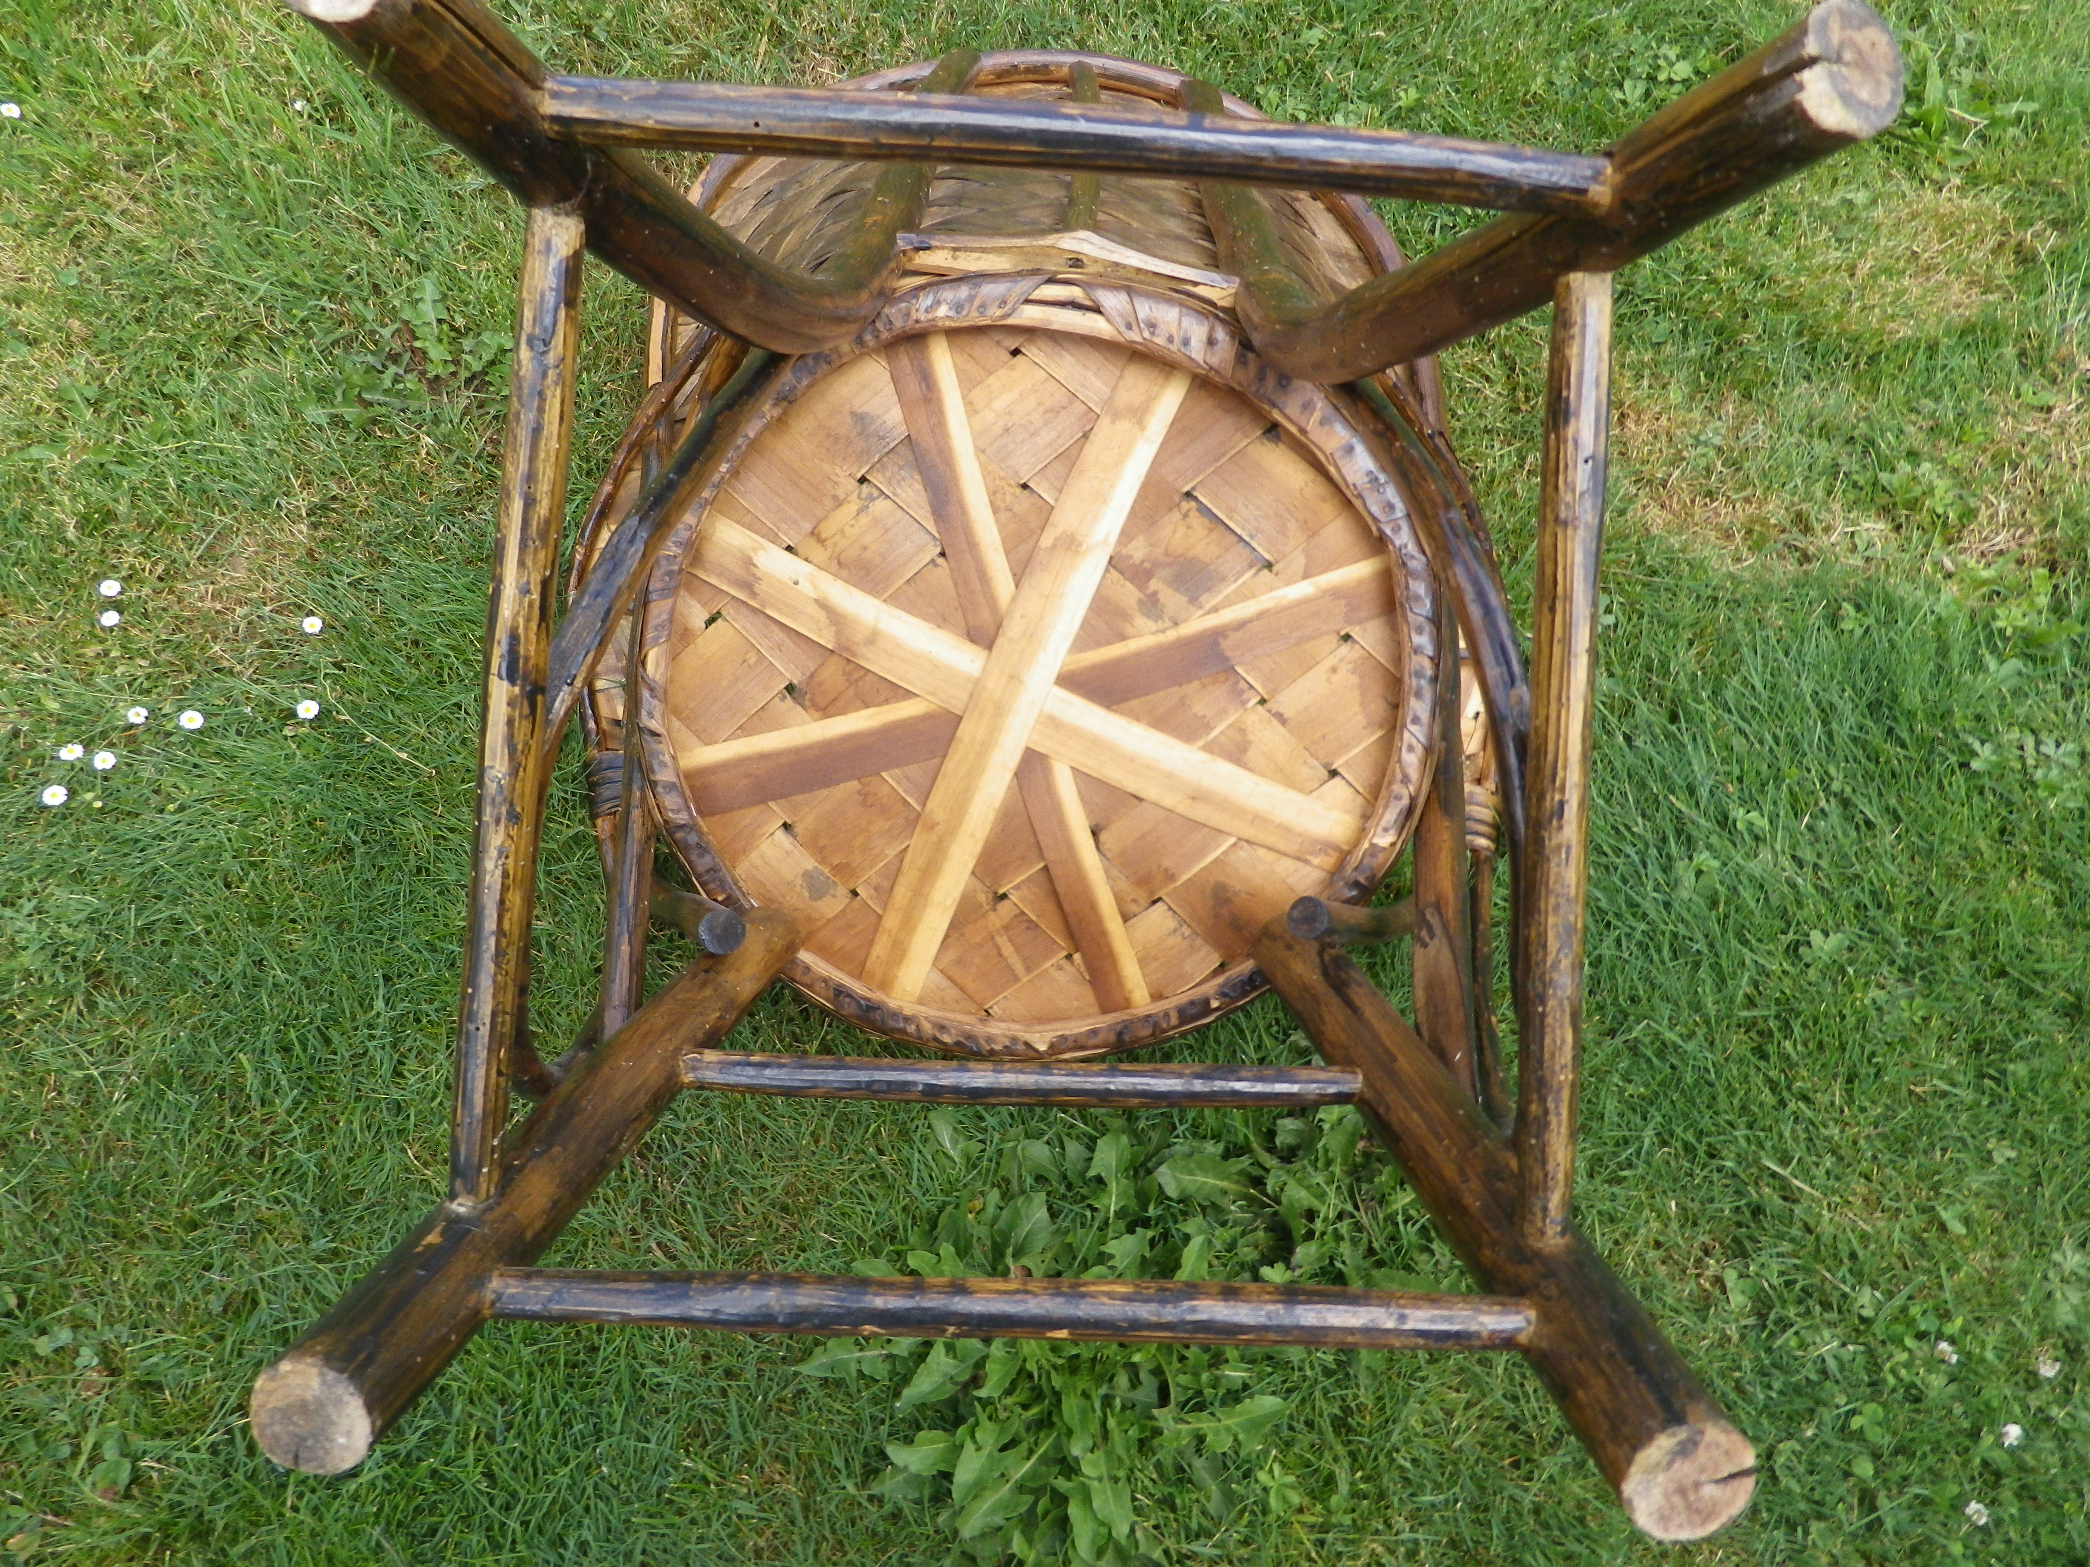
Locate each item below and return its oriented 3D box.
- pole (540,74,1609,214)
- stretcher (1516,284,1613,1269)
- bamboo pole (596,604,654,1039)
[{"bbox_3d":[0.010,-0.231,0.547,0.389,0.025,0.025,4,66,1],"label":"pole"},{"bbox_3d":[0.197,-0.010,0.575,0.023,0.023,0.369,2,90,1],"label":"stretcher"},{"bbox_3d":[-0.251,0.018,0.905,0.022,0.022,0.283,-4,67,-2],"label":"bamboo pole"}]

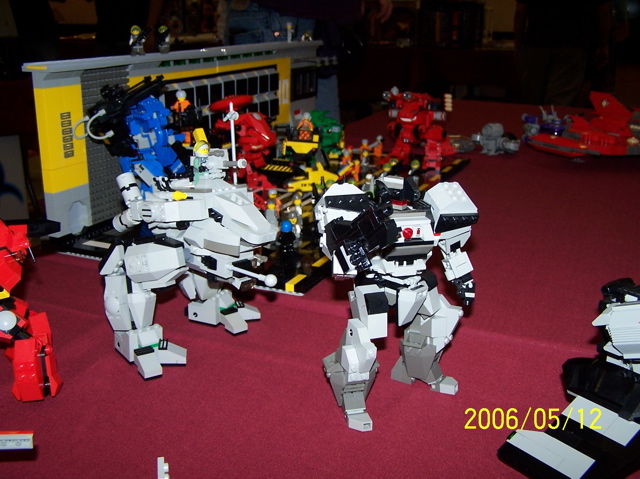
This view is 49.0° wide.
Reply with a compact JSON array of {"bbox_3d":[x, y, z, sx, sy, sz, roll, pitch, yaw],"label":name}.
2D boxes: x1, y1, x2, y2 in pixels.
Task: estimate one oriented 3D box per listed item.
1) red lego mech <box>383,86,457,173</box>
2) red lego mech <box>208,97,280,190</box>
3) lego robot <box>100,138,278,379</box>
[{"bbox_3d":[0.194,-0.226,1.391,0.123,0.156,0.108,8,19,20],"label":"red lego mech"},{"bbox_3d":[-0.112,-0.146,1.109,0.112,0.163,0.118,8,19,20],"label":"red lego mech"},{"bbox_3d":[-0.104,0.007,0.626,0.148,0.190,0.142,9,20,25],"label":"lego robot"}]

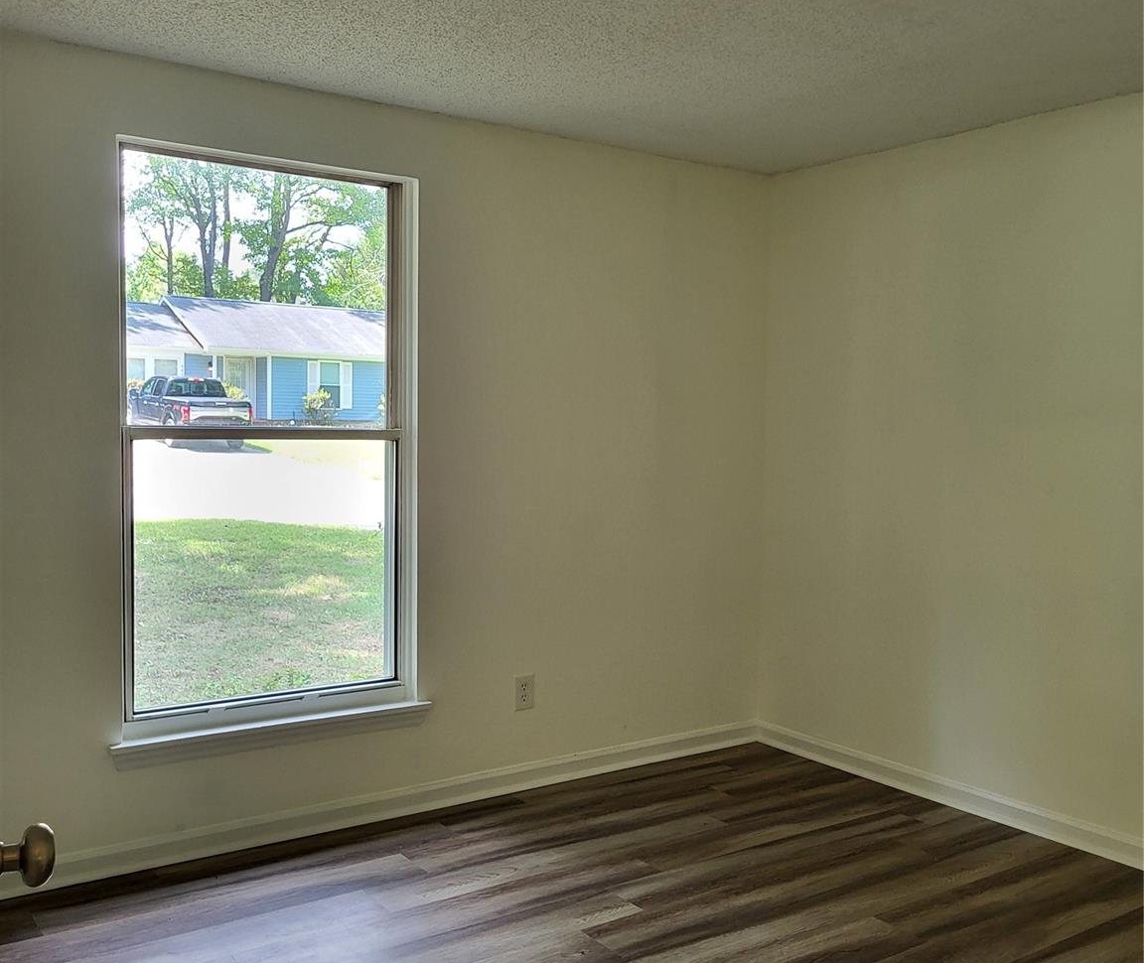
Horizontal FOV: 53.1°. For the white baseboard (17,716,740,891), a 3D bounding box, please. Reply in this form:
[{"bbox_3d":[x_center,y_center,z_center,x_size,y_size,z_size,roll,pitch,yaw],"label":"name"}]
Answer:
[{"bbox_3d":[-0.459,1.060,3.872,3.000,0.093,0.019,-1,4,-35],"label":"white baseboard"}]

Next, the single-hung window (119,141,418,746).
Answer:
[{"bbox_3d":[-0.918,-0.118,3.529,0.936,1.702,0.105,-1,4,-35],"label":"single-hung window"}]

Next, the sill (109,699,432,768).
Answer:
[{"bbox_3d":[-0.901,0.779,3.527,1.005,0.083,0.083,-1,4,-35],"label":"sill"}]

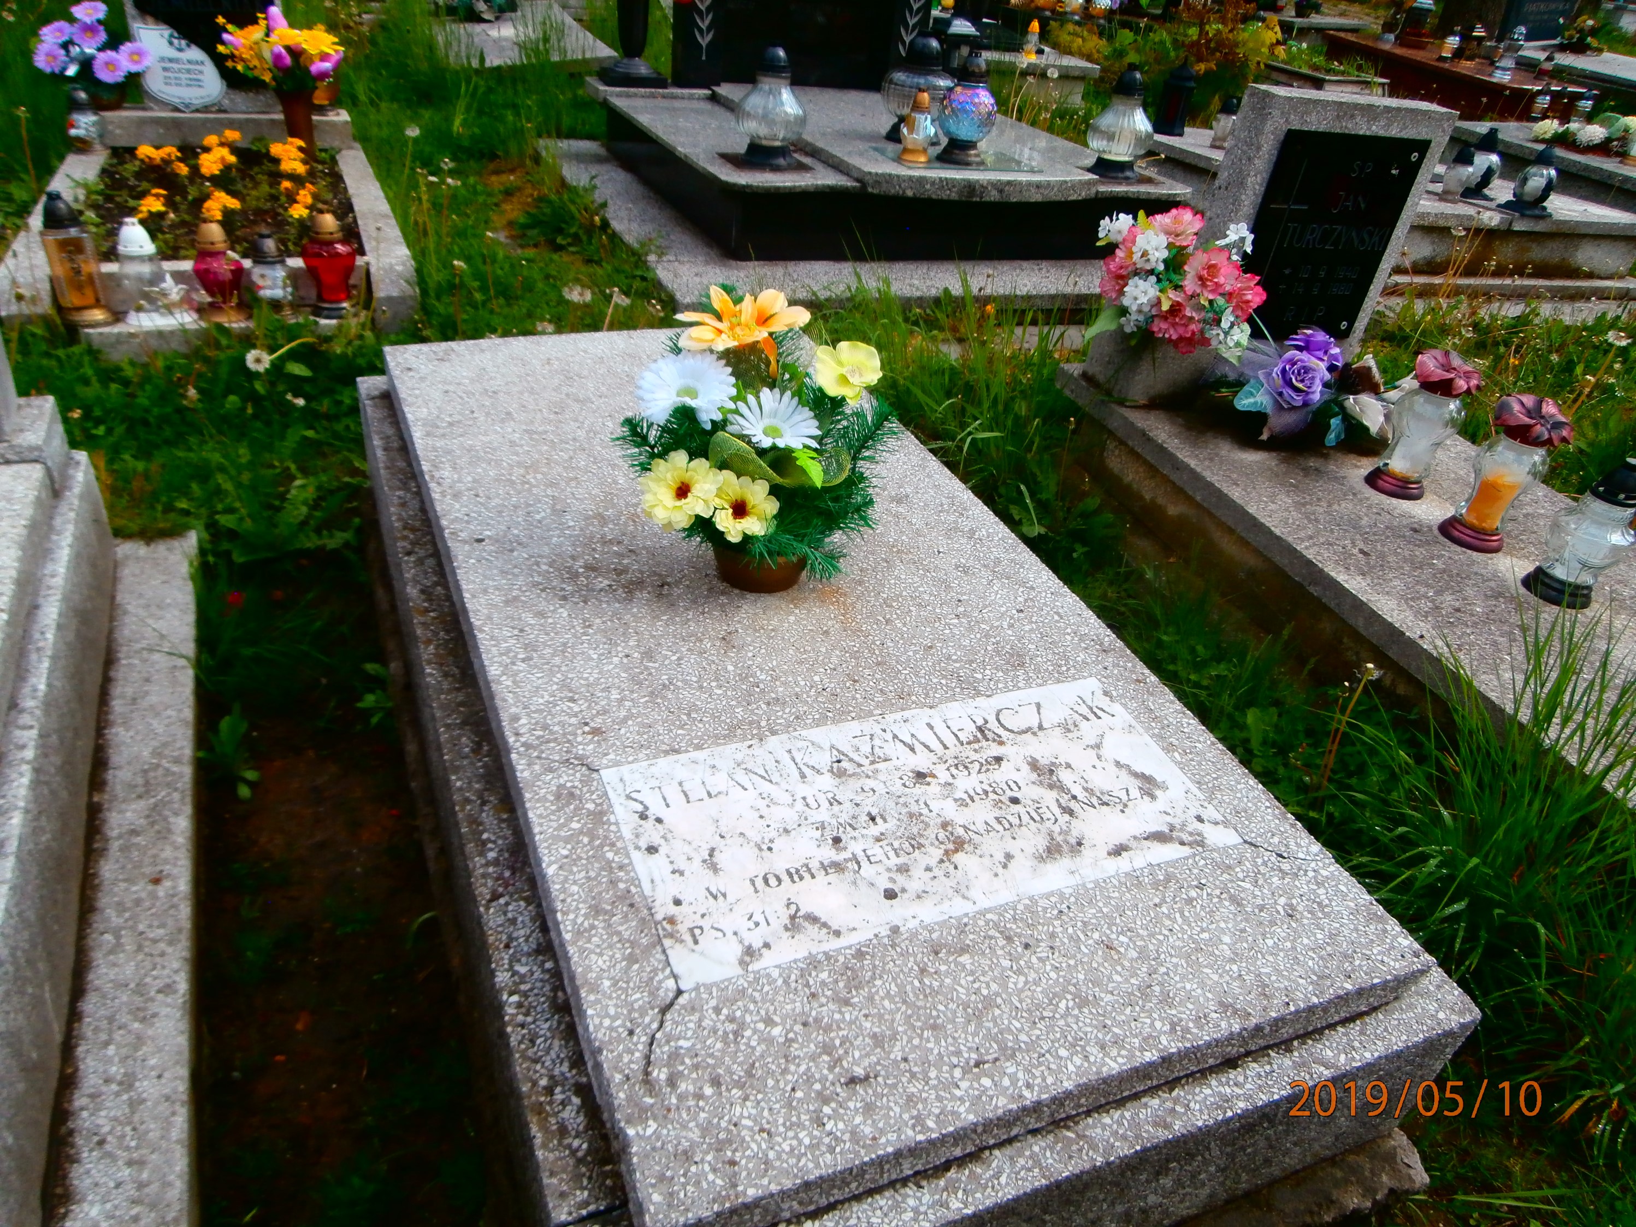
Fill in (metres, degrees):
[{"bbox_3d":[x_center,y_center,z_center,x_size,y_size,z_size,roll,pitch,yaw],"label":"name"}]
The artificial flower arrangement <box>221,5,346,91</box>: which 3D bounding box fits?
[{"bbox_3d":[-1.766,-1.863,3.739,0.356,0.230,0.267,-10,35,-22],"label":"artificial flower arrangement"}]

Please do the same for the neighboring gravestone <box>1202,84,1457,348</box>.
[{"bbox_3d":[1.047,-0.818,2.442,0.473,0.542,0.095,-6,38,-21],"label":"neighboring gravestone"}]

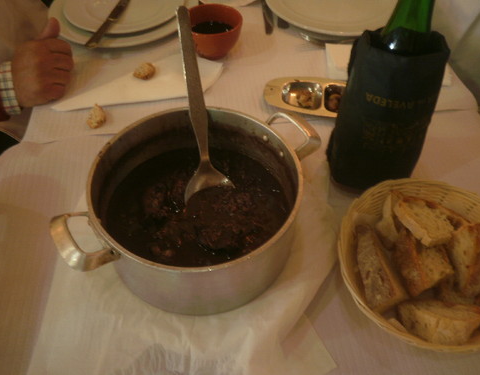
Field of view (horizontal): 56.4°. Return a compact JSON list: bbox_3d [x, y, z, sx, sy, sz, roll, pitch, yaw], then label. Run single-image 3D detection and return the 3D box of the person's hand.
[{"bbox_3d":[-0.293,-0.182,0.662,0.100,0.085,0.085,-14,52,-13],"label":"person's hand"}]

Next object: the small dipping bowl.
[{"bbox_3d":[-0.042,-0.255,0.749,0.093,0.061,0.093,1,51,-1],"label":"small dipping bowl"}]

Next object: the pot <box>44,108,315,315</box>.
[{"bbox_3d":[-0.044,0.019,0.499,0.294,0.099,0.220,-27,56,-22],"label":"pot"}]

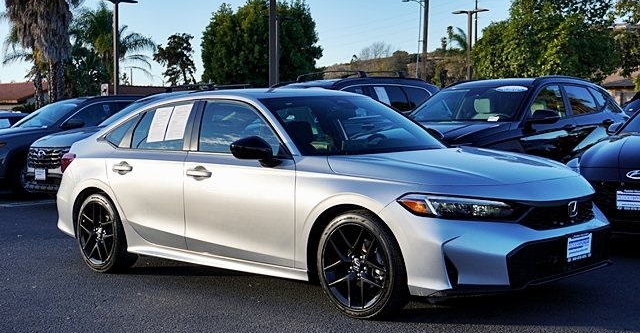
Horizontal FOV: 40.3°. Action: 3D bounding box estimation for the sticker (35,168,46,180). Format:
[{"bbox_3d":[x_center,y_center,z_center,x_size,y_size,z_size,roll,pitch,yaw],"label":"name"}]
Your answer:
[{"bbox_3d":[-3.916,0.112,12.200,0.020,0.155,0.300,-4,4,-44],"label":"sticker"}]

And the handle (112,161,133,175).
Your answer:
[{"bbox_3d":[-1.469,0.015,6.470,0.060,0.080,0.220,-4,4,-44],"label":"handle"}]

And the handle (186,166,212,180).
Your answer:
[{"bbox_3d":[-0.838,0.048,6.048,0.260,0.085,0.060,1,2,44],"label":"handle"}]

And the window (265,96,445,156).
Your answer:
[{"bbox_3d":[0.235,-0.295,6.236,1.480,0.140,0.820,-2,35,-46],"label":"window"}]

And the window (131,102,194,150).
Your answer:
[{"bbox_3d":[-1.177,-0.308,6.597,0.660,0.400,0.070,1,-25,44],"label":"window"}]

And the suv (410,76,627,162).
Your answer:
[{"bbox_3d":[2.220,-0.300,10.600,1.865,1.670,4.600,1,2,42],"label":"suv"}]

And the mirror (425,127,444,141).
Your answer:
[{"bbox_3d":[0.943,-0.187,6.604,0.220,0.190,0.200,-4,4,-44],"label":"mirror"}]

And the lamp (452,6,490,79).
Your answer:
[{"bbox_3d":[6.231,-3.315,36.102,1.750,6.390,0.400,1,2,28],"label":"lamp"}]

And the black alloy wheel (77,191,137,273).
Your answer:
[{"bbox_3d":[-1.702,0.527,7.038,0.645,0.645,0.235,1,2,44],"label":"black alloy wheel"}]

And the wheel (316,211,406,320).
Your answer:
[{"bbox_3d":[0.264,0.551,4.909,0.235,0.640,0.640,-4,4,-44],"label":"wheel"}]

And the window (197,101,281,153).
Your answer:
[{"bbox_3d":[-0.504,-0.267,5.723,0.930,0.400,0.050,1,-21,46],"label":"window"}]

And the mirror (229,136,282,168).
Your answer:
[{"bbox_3d":[-0.388,-0.088,5.301,0.220,0.190,0.200,-4,4,-44],"label":"mirror"}]

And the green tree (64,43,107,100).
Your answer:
[{"bbox_3d":[-11.996,-3.397,45.098,2.800,6.120,2.800,0,2,0],"label":"green tree"}]

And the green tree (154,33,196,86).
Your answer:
[{"bbox_3d":[-8.292,-4.247,50.000,2.500,6.771,2.500,-1,2,0],"label":"green tree"}]

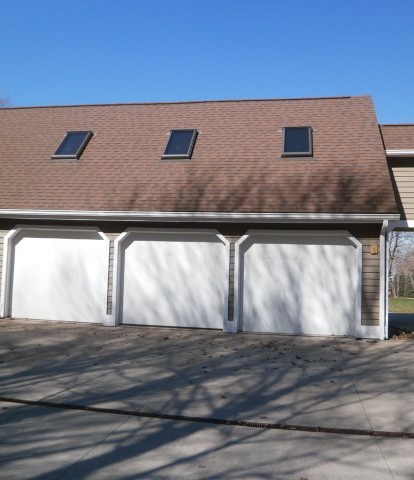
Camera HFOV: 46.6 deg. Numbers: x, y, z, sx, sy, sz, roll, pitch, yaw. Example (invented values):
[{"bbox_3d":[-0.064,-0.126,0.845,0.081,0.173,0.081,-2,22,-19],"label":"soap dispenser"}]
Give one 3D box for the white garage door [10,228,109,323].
[{"bbox_3d":[-3.967,0.942,12.782,2.780,2.420,0.100,1,-3,11],"label":"white garage door"}]

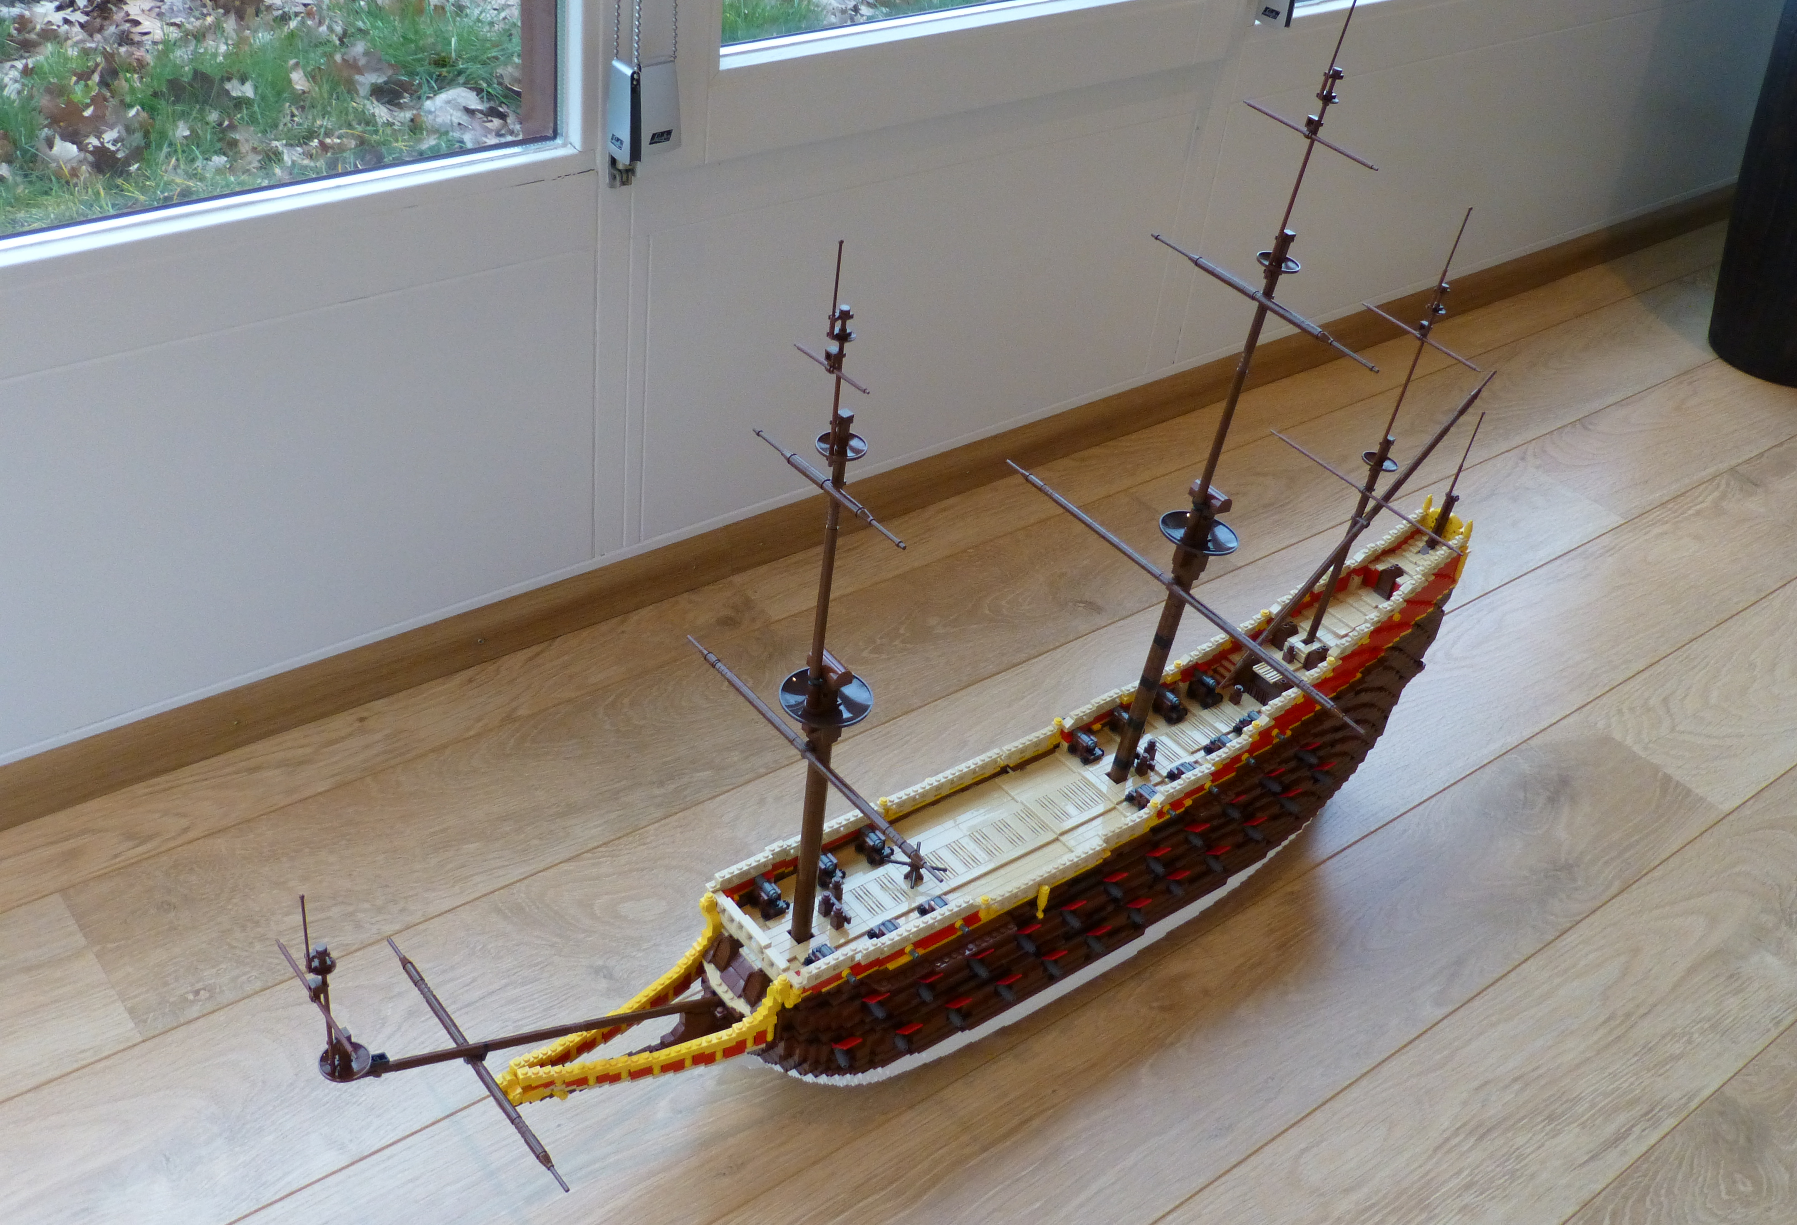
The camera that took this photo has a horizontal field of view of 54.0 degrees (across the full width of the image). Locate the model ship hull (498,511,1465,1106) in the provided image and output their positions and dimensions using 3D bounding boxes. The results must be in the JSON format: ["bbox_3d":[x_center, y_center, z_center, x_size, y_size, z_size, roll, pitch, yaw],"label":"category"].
[{"bbox_3d":[0.107,0.176,1.459,0.959,0.327,0.188,-20,45,-32],"label":"model ship hull"}]

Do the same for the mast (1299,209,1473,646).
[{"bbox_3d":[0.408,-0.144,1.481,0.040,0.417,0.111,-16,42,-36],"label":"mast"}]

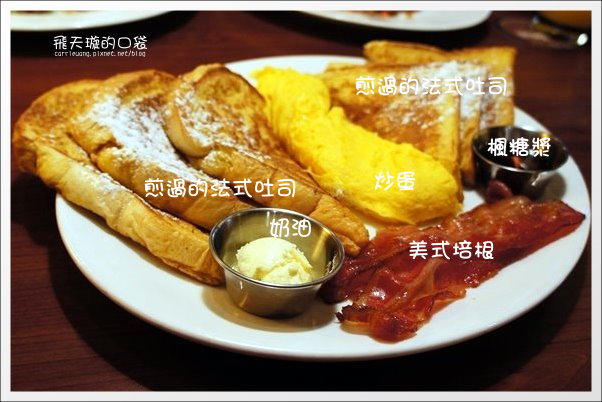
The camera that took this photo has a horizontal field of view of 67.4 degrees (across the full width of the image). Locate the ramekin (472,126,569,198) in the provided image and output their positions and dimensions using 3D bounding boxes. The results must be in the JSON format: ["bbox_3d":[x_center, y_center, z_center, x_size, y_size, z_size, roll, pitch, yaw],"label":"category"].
[{"bbox_3d":[0.151,-0.025,0.320,0.063,0.029,0.063,-3,37,0],"label":"ramekin"}]

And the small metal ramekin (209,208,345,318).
[{"bbox_3d":[-0.012,0.033,0.224,0.063,0.029,0.063,8,30,0],"label":"small metal ramekin"}]

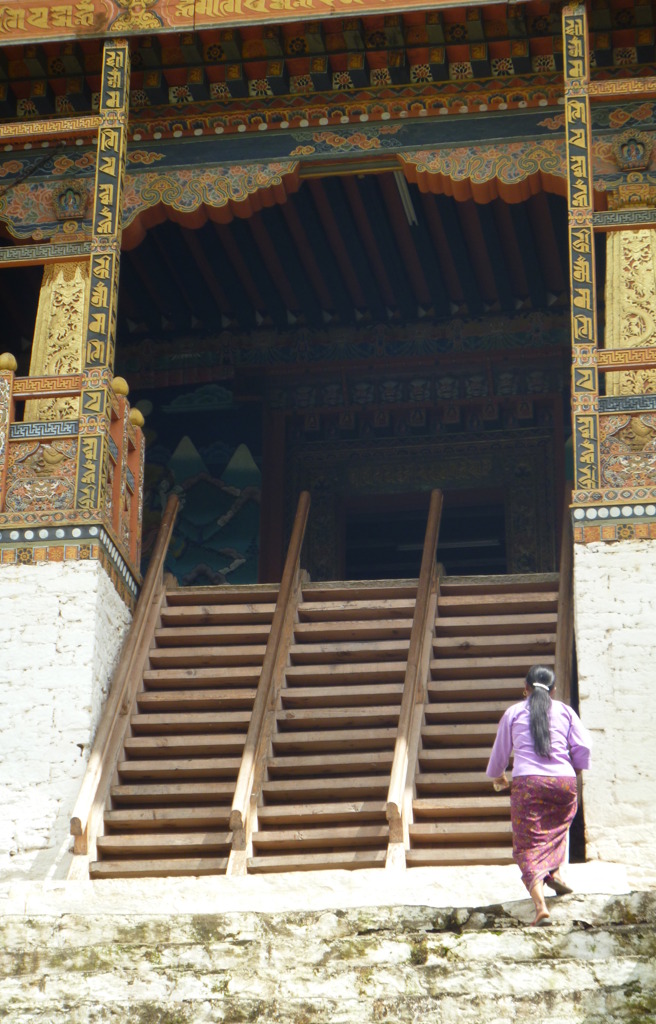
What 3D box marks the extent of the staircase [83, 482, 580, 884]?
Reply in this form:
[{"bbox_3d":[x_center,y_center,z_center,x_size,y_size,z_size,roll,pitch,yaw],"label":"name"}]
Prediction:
[{"bbox_3d":[0.140,0.958,17.499,2.910,3.400,2.130,-3,-24,9],"label":"staircase"}]

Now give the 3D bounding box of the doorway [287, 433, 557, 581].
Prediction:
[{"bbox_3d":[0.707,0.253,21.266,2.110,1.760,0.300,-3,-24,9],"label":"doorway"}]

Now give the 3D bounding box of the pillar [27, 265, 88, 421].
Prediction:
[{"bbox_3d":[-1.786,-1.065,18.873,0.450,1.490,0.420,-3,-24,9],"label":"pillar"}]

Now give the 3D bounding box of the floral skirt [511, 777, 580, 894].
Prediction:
[{"bbox_3d":[1.186,1.756,15.235,0.380,0.690,0.360,-3,-24,9],"label":"floral skirt"}]

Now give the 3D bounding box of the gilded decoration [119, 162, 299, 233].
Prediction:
[{"bbox_3d":[-0.791,-2.118,19.112,1.250,0.480,0.280,-3,-24,9],"label":"gilded decoration"}]

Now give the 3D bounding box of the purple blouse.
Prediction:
[{"bbox_3d":[1.177,1.261,15.477,0.580,0.490,0.310,-3,-24,9],"label":"purple blouse"}]

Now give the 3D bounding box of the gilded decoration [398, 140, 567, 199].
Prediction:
[{"bbox_3d":[1.051,-2.232,18.809,1.130,0.440,0.280,-3,-24,9],"label":"gilded decoration"}]

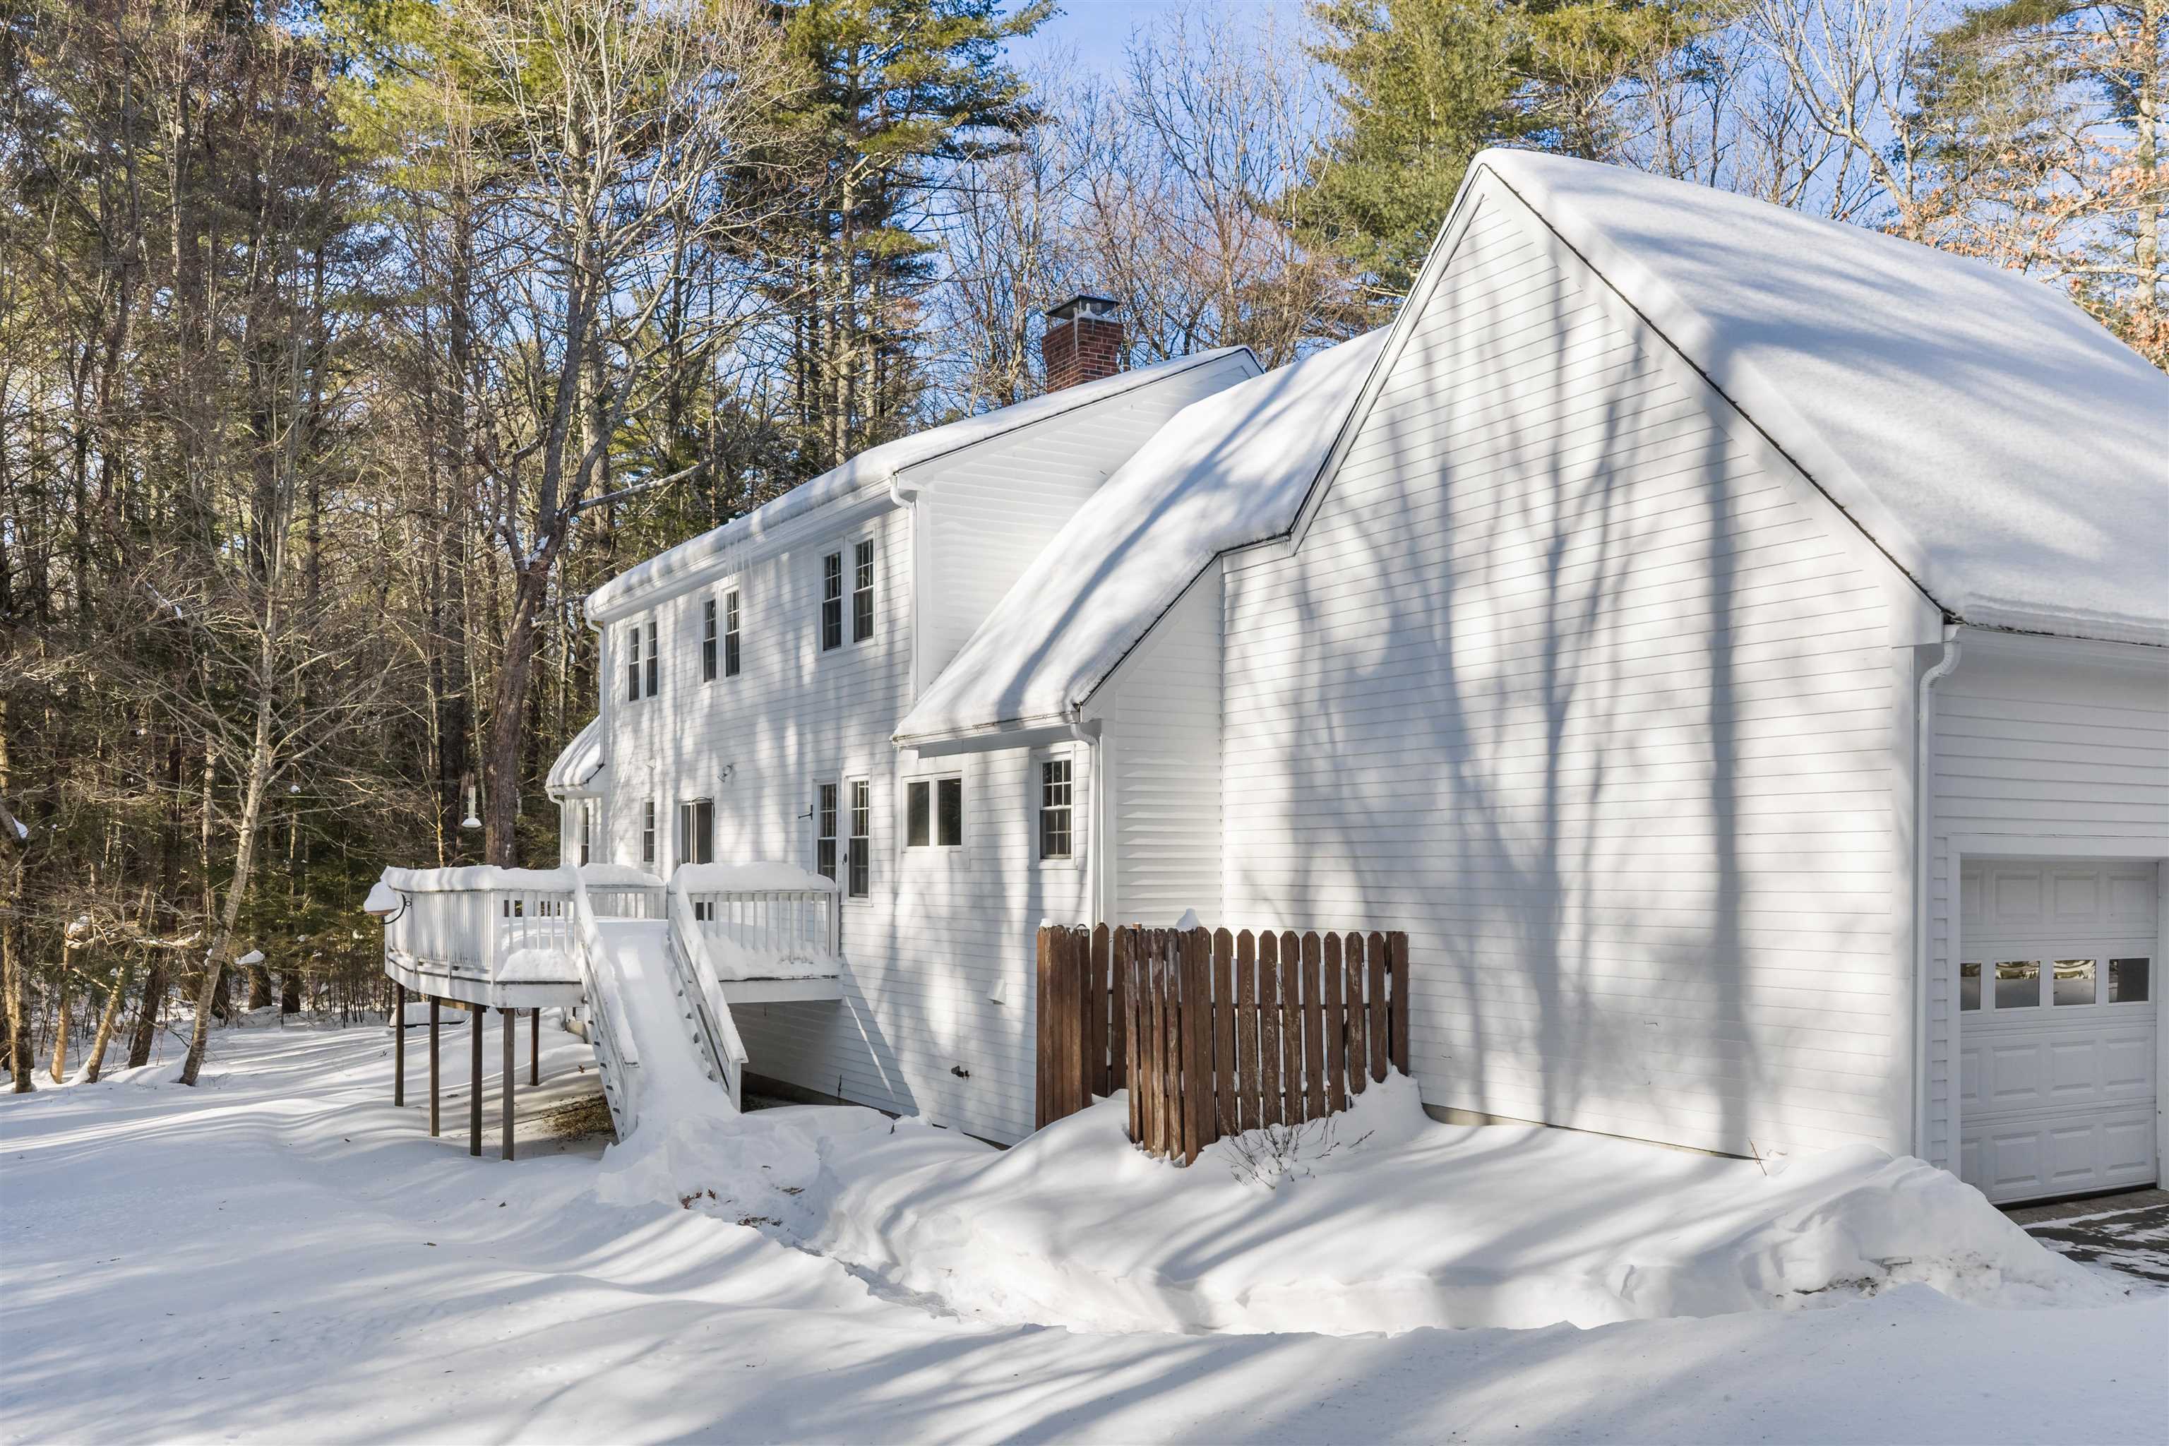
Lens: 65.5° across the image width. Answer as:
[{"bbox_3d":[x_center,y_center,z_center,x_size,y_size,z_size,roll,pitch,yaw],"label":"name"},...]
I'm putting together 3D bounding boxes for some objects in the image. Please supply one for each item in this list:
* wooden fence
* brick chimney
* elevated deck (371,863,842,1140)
[{"bbox_3d":[0.980,2.550,13.716,1.980,1.770,2.600,2,-4,-30],"label":"wooden fence"},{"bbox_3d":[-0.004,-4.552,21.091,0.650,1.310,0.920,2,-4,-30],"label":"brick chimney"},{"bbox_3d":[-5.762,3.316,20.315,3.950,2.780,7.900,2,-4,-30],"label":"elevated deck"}]

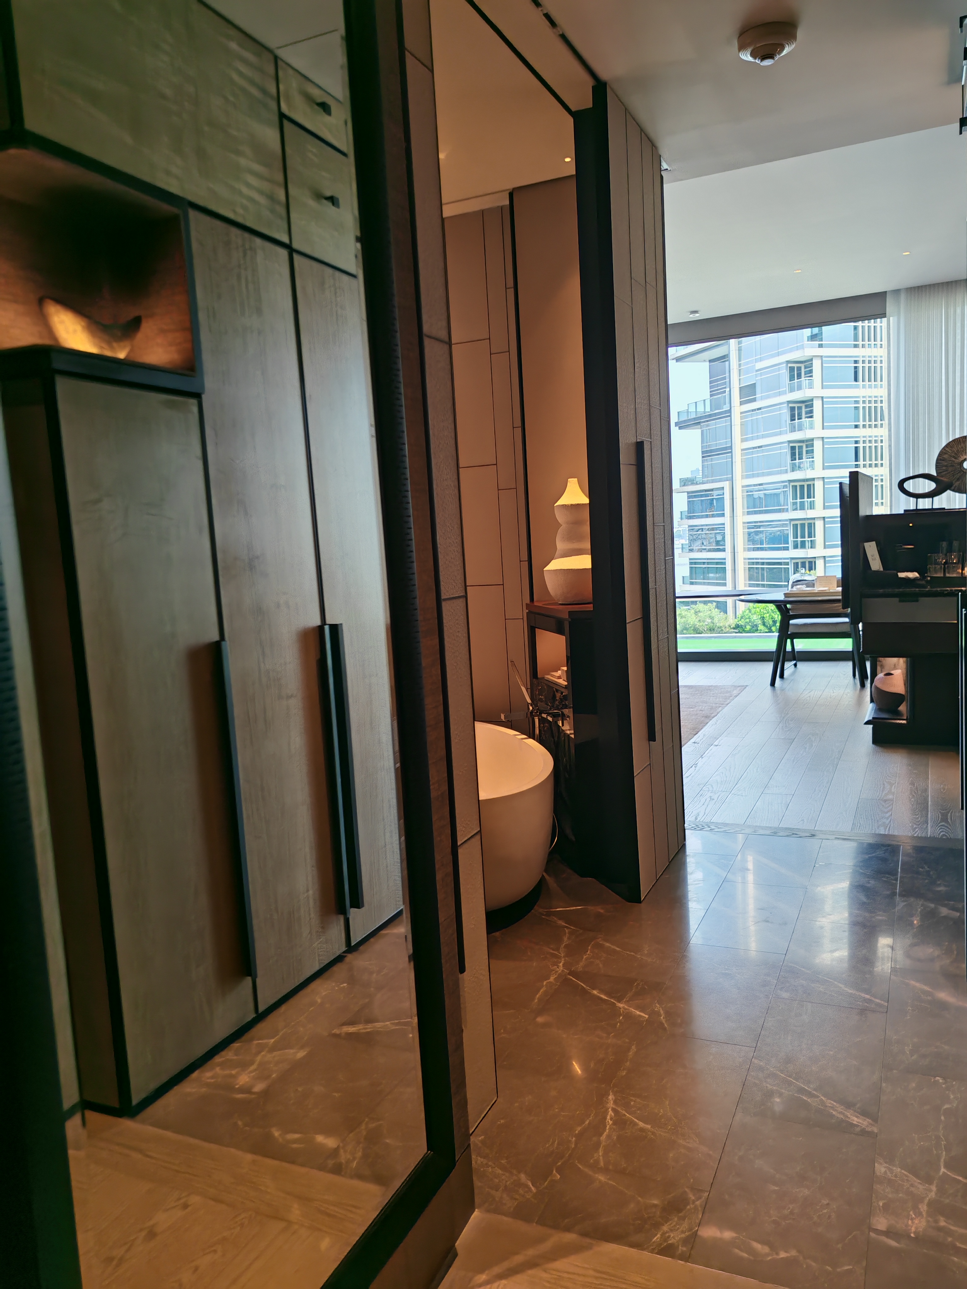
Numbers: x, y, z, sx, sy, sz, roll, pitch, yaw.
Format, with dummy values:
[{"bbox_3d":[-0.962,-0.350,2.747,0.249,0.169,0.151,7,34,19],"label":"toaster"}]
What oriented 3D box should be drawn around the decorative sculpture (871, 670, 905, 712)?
[{"bbox_3d":[2.478,0.280,5.916,0.207,0.241,0.196,-1,6,25],"label":"decorative sculpture"}]

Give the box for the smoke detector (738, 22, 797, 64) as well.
[{"bbox_3d":[0.873,-1.825,2.972,0.177,0.072,0.177,-1,6,25],"label":"smoke detector"}]

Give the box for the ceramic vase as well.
[{"bbox_3d":[0.389,-0.434,4.084,0.280,0.525,0.280,-1,6,25],"label":"ceramic vase"}]

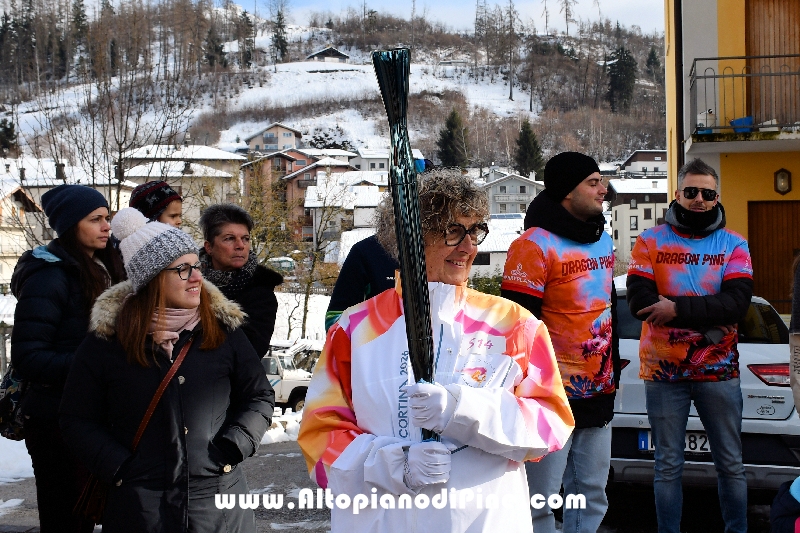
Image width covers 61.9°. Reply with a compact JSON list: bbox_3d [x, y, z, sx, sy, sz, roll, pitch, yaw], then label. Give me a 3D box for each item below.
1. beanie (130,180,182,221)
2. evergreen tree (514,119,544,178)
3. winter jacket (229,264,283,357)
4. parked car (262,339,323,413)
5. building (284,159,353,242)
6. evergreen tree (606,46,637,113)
[{"bbox_3d":[-0.972,-0.258,2.650,0.200,0.160,0.165,-9,-3,18],"label":"beanie"},{"bbox_3d":[23.316,-20.885,120.000,5.400,11.500,5.400,0,-2,0],"label":"evergreen tree"},{"bbox_3d":[-0.655,0.310,2.470,0.500,0.720,0.320,0,0,-27],"label":"winter jacket"},{"bbox_3d":[-4.250,3.720,21.400,4.000,1.970,1.780,0,-2,8],"label":"parked car"},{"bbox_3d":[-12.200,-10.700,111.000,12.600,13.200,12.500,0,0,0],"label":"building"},{"bbox_3d":[68.200,-57.600,205.000,8.700,20.500,8.700,0,0,0],"label":"evergreen tree"}]

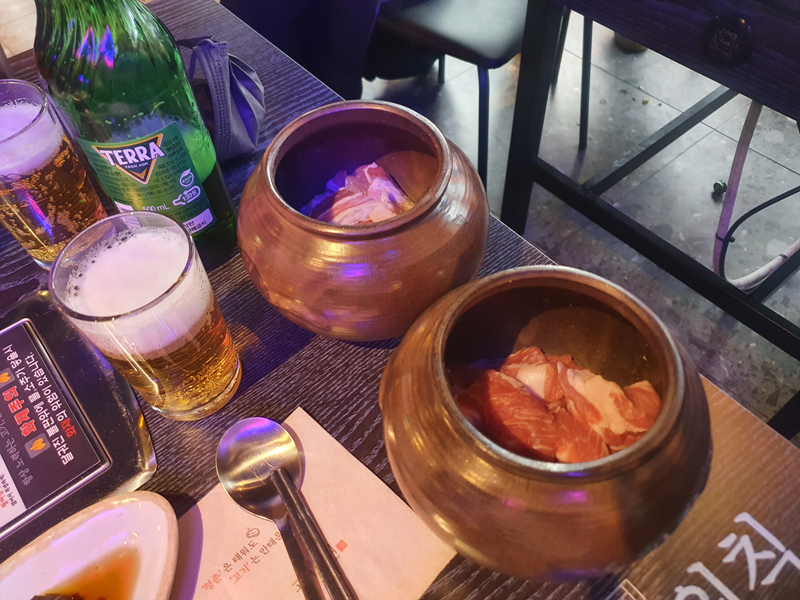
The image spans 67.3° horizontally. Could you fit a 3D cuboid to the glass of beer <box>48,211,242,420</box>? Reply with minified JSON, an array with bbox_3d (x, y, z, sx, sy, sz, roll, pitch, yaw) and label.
[{"bbox_3d":[-0.131,0.015,0.333,0.067,0.113,0.067,-3,54,0],"label":"glass of beer"}]

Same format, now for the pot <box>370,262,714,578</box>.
[{"bbox_3d":[0.071,0.053,0.306,0.163,0.101,0.163,-1,54,1],"label":"pot"}]

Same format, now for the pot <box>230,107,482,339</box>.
[{"bbox_3d":[-0.022,-0.054,0.388,0.163,0.100,0.163,-1,54,1],"label":"pot"}]

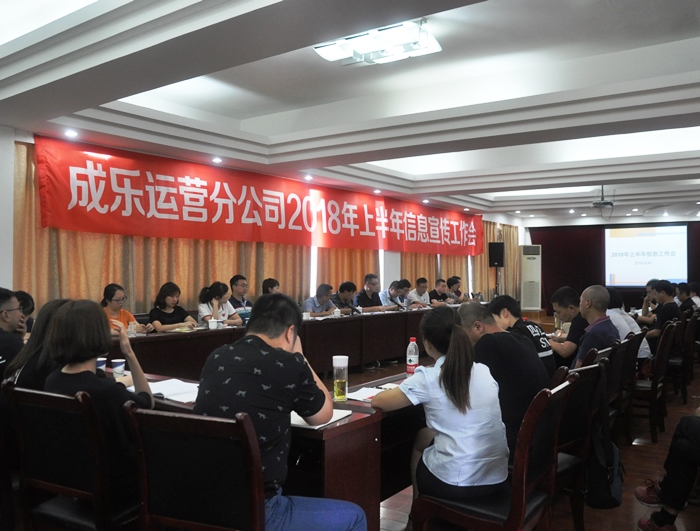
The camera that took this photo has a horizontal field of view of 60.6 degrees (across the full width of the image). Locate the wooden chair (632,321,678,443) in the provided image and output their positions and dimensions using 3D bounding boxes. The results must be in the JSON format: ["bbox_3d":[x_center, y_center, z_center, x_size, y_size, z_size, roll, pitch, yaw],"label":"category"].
[{"bbox_3d":[2.447,0.953,5.107,0.540,0.965,0.450,1,0,37],"label":"wooden chair"}]

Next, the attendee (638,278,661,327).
[{"bbox_3d":[3.638,0.804,7.131,0.750,1.280,0.520,1,0,37],"label":"attendee"}]

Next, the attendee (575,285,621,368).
[{"bbox_3d":[1.548,0.795,4.276,0.780,1.330,0.500,1,0,38],"label":"attendee"}]

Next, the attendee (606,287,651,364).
[{"bbox_3d":[2.122,0.820,4.926,0.750,1.260,0.520,1,0,37],"label":"attendee"}]

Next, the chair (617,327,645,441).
[{"bbox_3d":[1.952,0.979,4.637,0.560,0.970,0.470,1,0,36],"label":"chair"}]

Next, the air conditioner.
[{"bbox_3d":[5.053,0.349,16.672,0.550,1.800,0.380,1,0,23],"label":"air conditioner"}]

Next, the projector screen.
[{"bbox_3d":[7.523,-0.219,15.253,1.960,1.600,0.060,1,0,37],"label":"projector screen"}]

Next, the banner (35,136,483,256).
[{"bbox_3d":[0.028,-0.786,10.222,0.050,0.930,10.550,1,0,37],"label":"banner"}]

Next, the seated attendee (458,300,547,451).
[{"bbox_3d":[0.663,0.823,3.200,0.800,1.260,0.560,1,0,40],"label":"seated attendee"}]

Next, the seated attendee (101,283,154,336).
[{"bbox_3d":[-2.183,0.768,5.491,0.720,1.220,0.520,1,0,32],"label":"seated attendee"}]

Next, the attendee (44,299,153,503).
[{"bbox_3d":[-1.011,0.770,2.596,0.490,1.260,0.680,1,0,37],"label":"attendee"}]

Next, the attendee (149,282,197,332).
[{"bbox_3d":[-1.811,0.802,6.183,0.780,1.240,0.520,1,0,36],"label":"attendee"}]

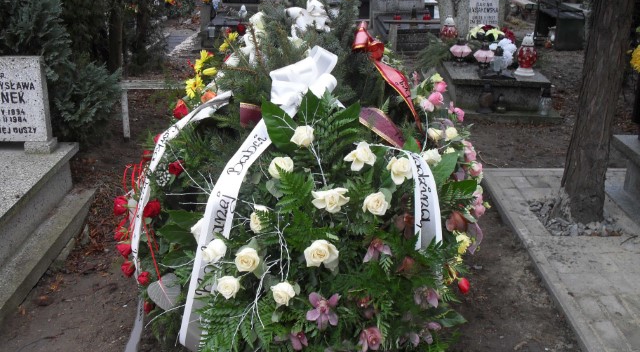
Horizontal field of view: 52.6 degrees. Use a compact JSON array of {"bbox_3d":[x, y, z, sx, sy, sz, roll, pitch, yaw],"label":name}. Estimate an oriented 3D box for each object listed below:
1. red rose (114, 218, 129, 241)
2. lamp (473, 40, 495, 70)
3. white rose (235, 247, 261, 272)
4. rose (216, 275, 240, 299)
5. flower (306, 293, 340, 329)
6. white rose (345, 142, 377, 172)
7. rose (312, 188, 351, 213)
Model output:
[{"bbox_3d":[-0.751,0.203,2.450,0.058,0.076,0.058,10,13,23],"label":"red rose"},{"bbox_3d":[1.429,-1.046,5.665,0.185,0.255,0.185,0,22,0],"label":"lamp"},{"bbox_3d":[-0.218,0.253,1.950,0.077,0.075,0.060,3,8,8],"label":"white rose"},{"bbox_3d":[-0.276,0.335,1.950,0.073,0.072,0.060,3,5,8],"label":"rose"},{"bbox_3d":[0.011,0.444,2.120,0.110,0.120,0.050,0,9,0],"label":"flower"},{"bbox_3d":[0.141,-0.071,2.250,0.110,0.100,0.080,-4,10,-9],"label":"white rose"},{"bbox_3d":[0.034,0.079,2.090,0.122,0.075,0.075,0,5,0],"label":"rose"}]

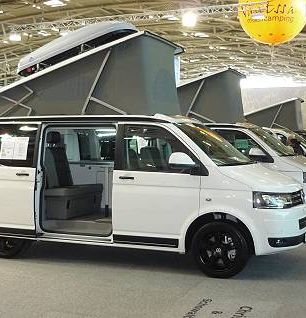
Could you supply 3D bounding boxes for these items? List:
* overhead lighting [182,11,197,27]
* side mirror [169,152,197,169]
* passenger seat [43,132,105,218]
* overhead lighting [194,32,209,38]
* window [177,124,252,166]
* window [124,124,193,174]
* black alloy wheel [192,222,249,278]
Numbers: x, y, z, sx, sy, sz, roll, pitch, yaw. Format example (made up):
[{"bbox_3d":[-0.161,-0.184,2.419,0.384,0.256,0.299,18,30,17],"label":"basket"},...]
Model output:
[{"bbox_3d":[2.032,-7.794,30.000,0.750,0.750,0.700,0,3,0],"label":"overhead lighting"},{"bbox_3d":[0.343,0.022,6.210,0.220,0.200,0.260,1,3,22],"label":"side mirror"},{"bbox_3d":[-1.298,0.203,7.893,0.770,1.220,1.040,1,3,22],"label":"passenger seat"},{"bbox_3d":[3.420,-8.709,38.000,1.100,0.250,0.900,0,3,0],"label":"overhead lighting"},{"bbox_3d":[0.870,-0.201,7.120,0.850,0.130,1.460,41,16,16],"label":"window"},{"bbox_3d":[0.062,-0.133,6.507,0.980,0.590,0.070,1,-8,22],"label":"window"},{"bbox_3d":[0.805,1.054,6.319,0.685,0.685,0.250,1,3,22],"label":"black alloy wheel"}]

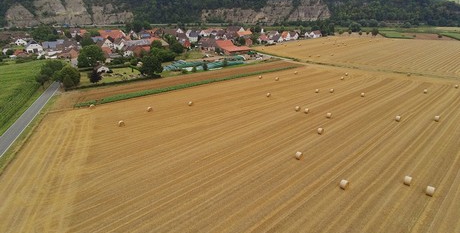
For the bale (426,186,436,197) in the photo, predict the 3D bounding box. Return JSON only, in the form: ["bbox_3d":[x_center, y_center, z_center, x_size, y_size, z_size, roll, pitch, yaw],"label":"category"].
[{"bbox_3d":[38.896,14.538,56.753,1.180,1.680,1.680,18,26,39],"label":"bale"}]

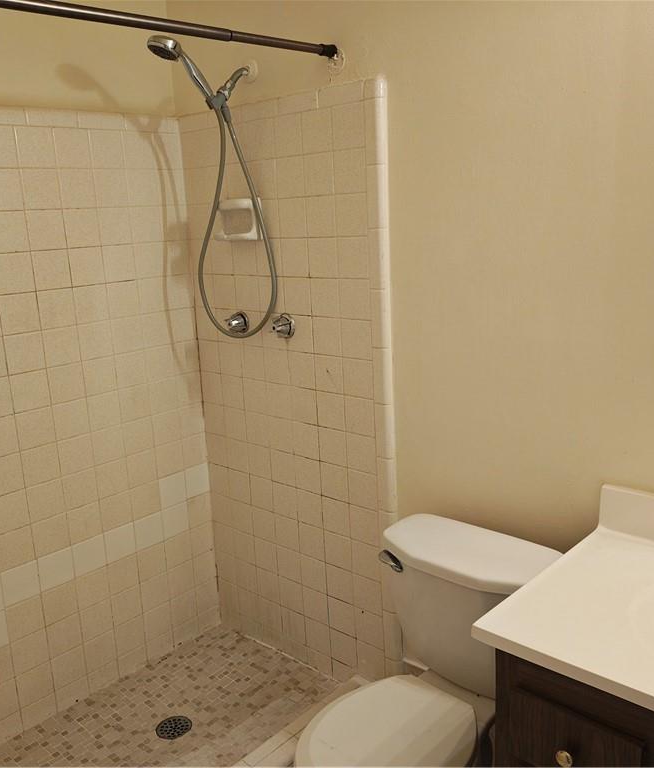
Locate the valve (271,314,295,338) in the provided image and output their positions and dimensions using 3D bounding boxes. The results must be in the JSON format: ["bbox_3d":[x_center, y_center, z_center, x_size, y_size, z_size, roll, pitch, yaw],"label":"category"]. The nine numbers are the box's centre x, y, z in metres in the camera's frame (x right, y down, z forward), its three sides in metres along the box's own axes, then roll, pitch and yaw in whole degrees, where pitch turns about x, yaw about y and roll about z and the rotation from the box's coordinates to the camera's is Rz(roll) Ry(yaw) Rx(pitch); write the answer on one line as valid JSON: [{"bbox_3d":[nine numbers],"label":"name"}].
[{"bbox_3d":[-0.135,-0.166,2.169,0.067,0.067,0.053,9,17,42],"label":"valve"}]

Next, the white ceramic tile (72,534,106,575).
[{"bbox_3d":[-0.735,0.531,2.288,0.009,0.108,0.108,9,17,41],"label":"white ceramic tile"}]

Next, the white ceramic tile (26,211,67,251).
[{"bbox_3d":[-0.786,-0.429,2.070,0.009,0.108,0.108,9,17,42],"label":"white ceramic tile"}]

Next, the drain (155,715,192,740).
[{"bbox_3d":[-0.455,1.026,2.204,0.107,0.008,0.107,-3,13,1],"label":"drain"}]

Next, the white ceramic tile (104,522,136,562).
[{"bbox_3d":[-0.663,0.510,2.369,0.009,0.108,0.108,9,17,42],"label":"white ceramic tile"}]

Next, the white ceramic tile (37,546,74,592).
[{"bbox_3d":[-0.808,0.552,2.207,0.008,0.108,0.108,9,17,42],"label":"white ceramic tile"}]

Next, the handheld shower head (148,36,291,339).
[{"bbox_3d":[-0.310,-0.508,2.039,0.170,0.820,0.335,9,17,42],"label":"handheld shower head"}]

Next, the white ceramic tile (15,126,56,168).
[{"bbox_3d":[-0.795,-0.642,2.017,0.008,0.108,0.108,9,17,42],"label":"white ceramic tile"}]

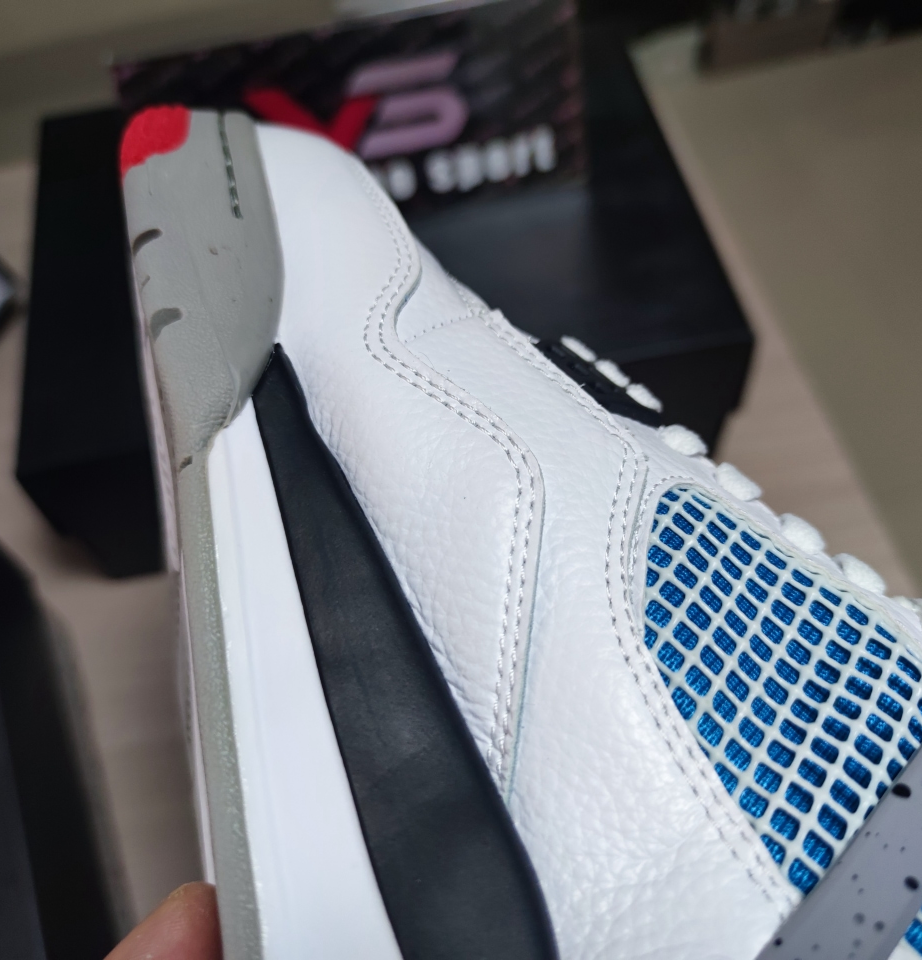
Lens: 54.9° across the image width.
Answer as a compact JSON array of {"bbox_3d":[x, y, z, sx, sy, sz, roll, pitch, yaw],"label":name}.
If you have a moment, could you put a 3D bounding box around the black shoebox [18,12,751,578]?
[{"bbox_3d":[-0.051,-0.111,0.521,0.347,0.116,0.250,-11,60,-3],"label":"black shoebox"}]

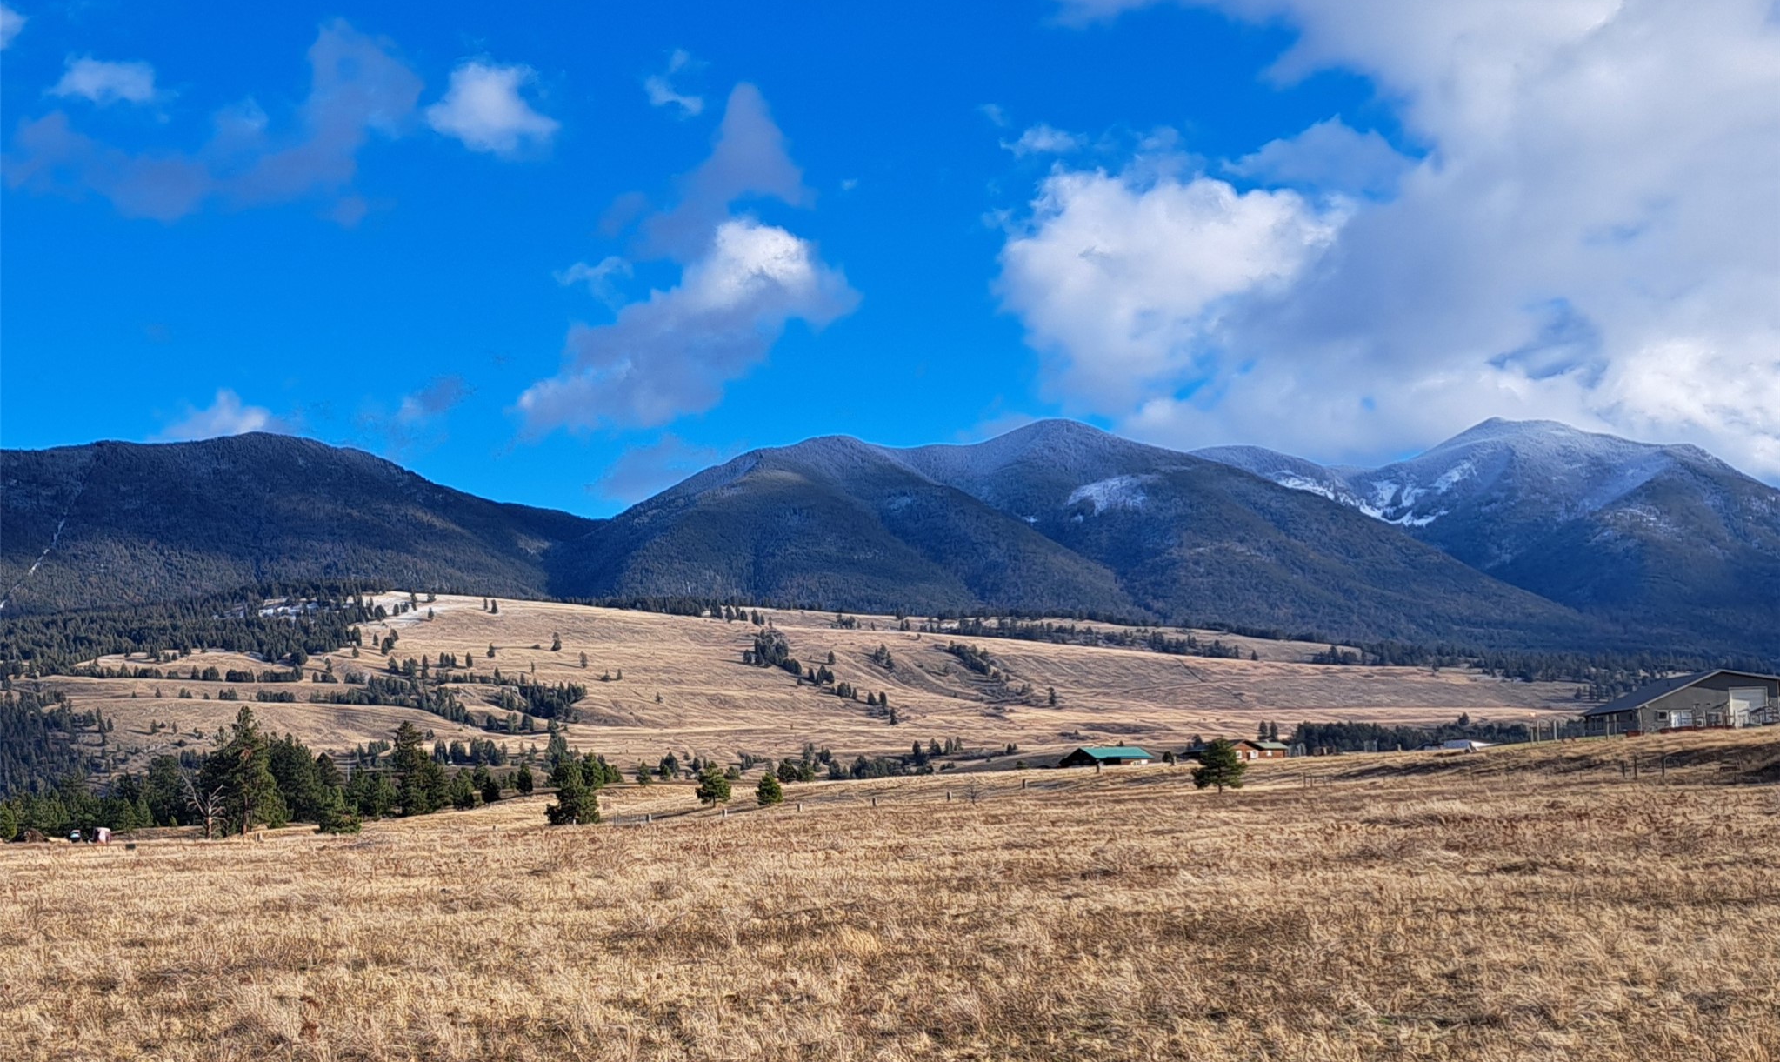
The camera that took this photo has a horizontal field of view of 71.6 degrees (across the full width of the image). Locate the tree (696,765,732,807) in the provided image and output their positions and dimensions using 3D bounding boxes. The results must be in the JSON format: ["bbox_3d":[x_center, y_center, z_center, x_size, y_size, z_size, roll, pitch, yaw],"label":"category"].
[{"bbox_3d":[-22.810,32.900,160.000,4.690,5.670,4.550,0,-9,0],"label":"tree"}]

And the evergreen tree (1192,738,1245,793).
[{"bbox_3d":[30.980,22.120,116.000,5.100,5.080,4.940,0,-9,0],"label":"evergreen tree"}]

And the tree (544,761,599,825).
[{"bbox_3d":[-37.550,31.010,146.000,6.500,7.440,6.300,0,-9,0],"label":"tree"}]

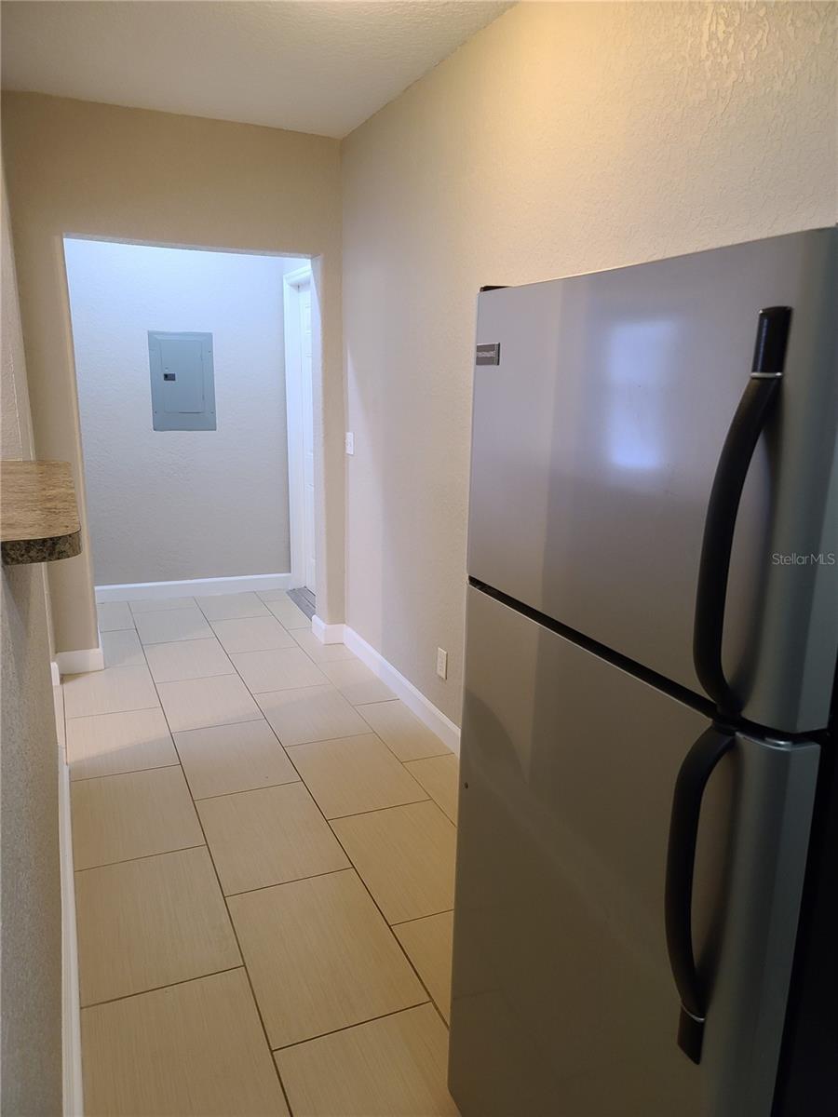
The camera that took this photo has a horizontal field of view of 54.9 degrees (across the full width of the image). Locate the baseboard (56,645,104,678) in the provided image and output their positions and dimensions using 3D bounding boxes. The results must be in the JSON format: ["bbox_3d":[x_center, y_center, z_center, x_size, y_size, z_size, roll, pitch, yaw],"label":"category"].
[{"bbox_3d":[-1.688,0.513,4.038,0.204,0.119,0.022,-4,15,-24],"label":"baseboard"}]

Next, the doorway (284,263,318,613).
[{"bbox_3d":[-0.656,-0.707,5.025,0.154,2.090,0.891,-4,15,-24],"label":"doorway"}]

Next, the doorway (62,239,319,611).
[{"bbox_3d":[-1.094,-0.502,4.164,1.187,2.066,0.219,-4,15,-24],"label":"doorway"}]

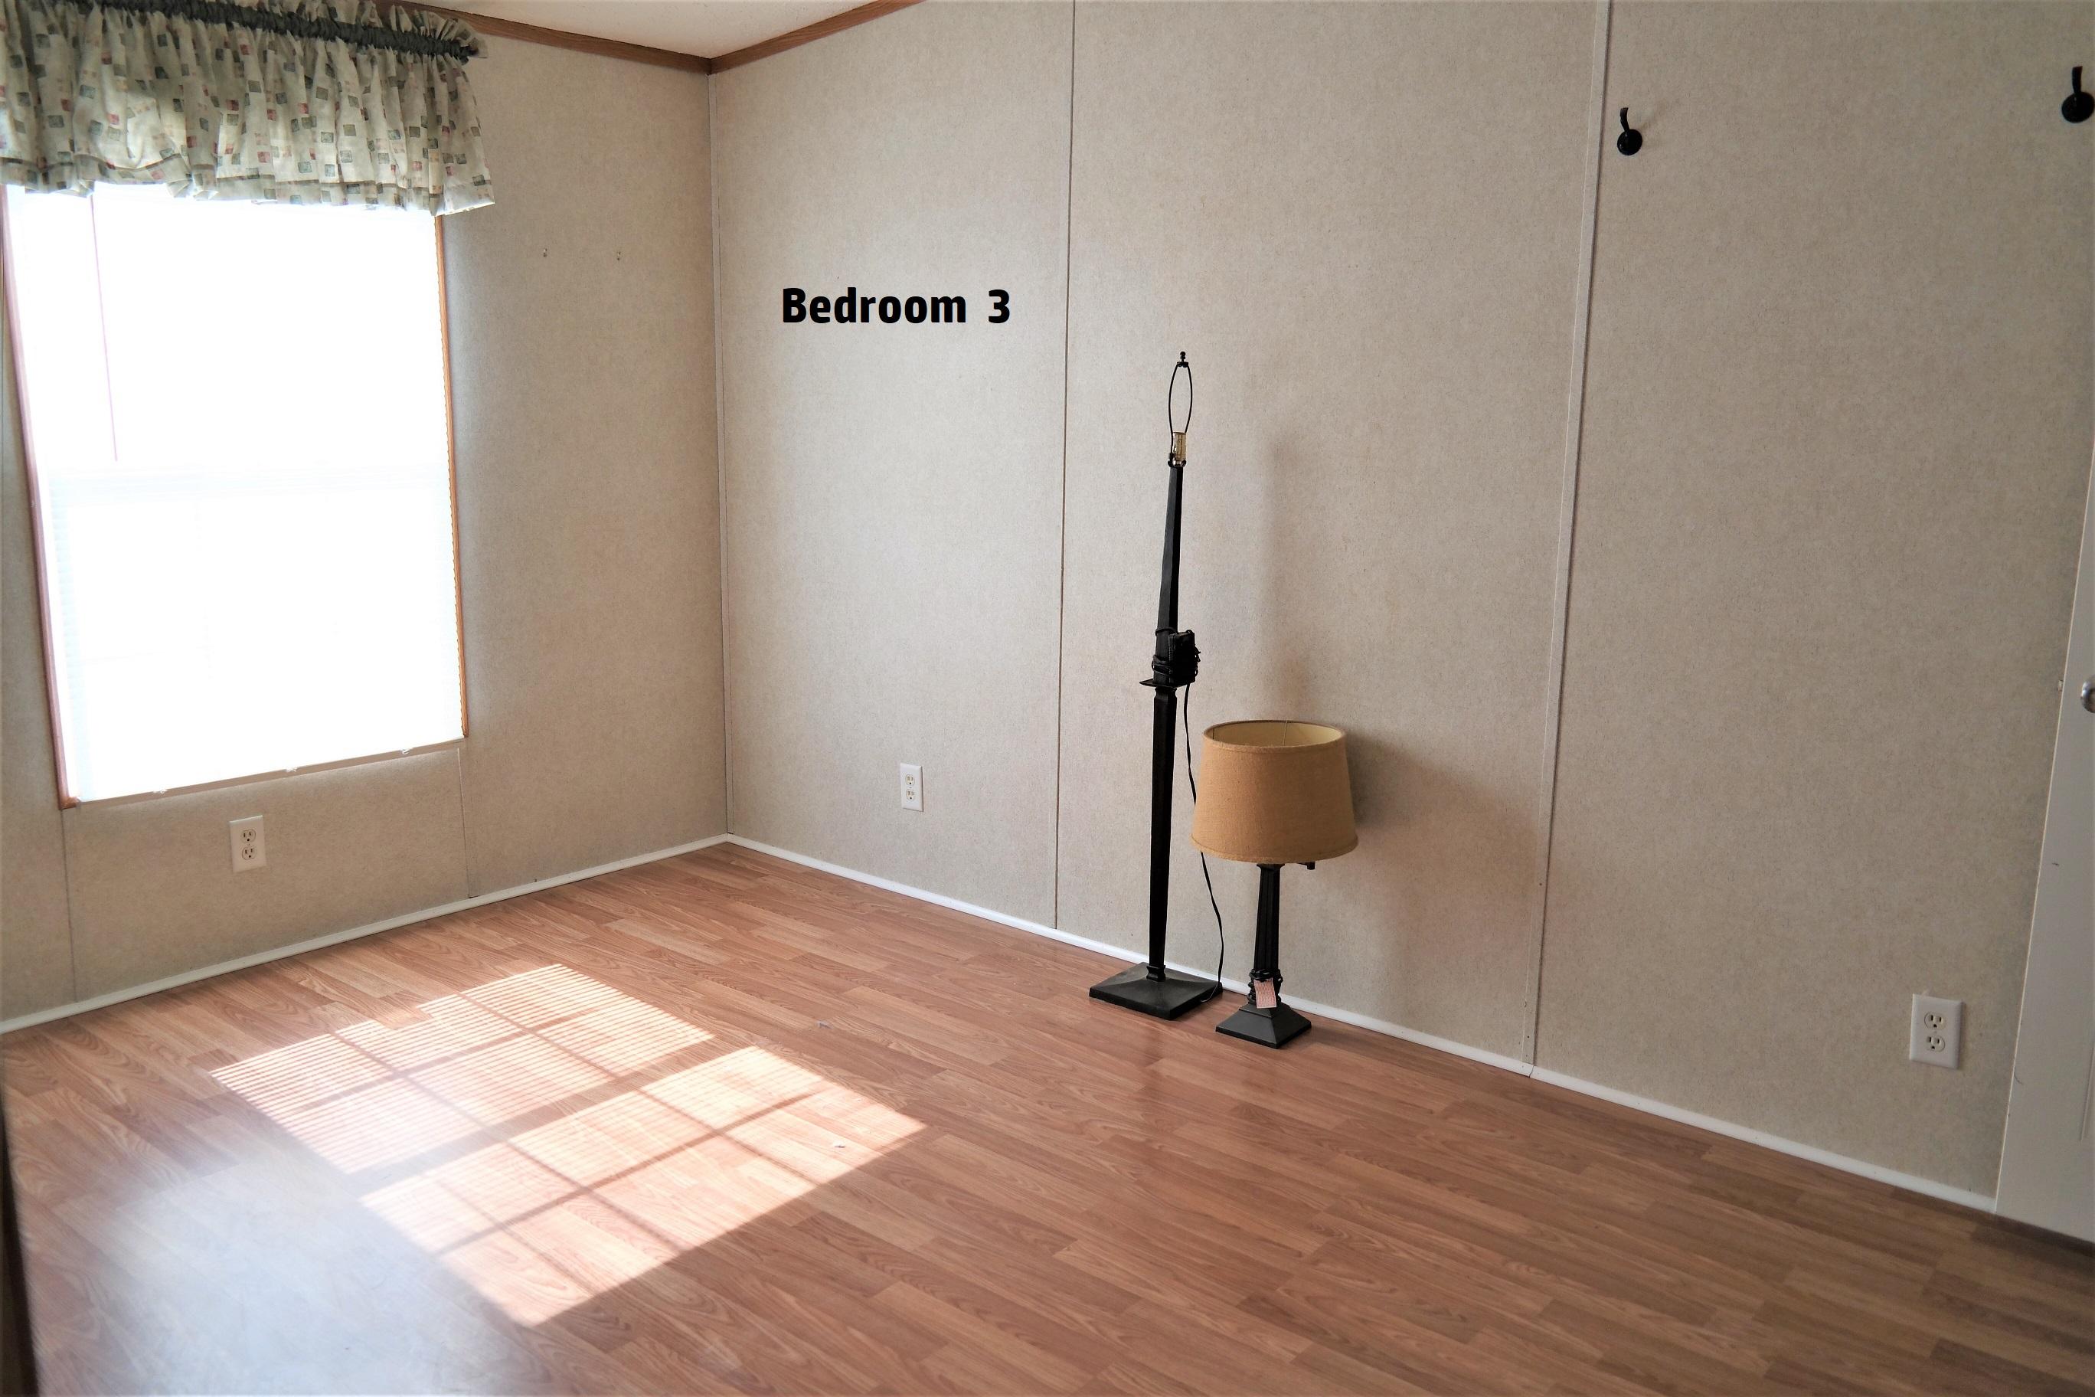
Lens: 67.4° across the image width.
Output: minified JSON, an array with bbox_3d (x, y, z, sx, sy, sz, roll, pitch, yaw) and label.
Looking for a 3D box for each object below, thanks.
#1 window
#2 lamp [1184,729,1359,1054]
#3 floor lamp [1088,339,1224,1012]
[{"bbox_3d":[-1.742,-0.467,3.470,0.090,1.274,0.915,10,14,39],"label":"window"},{"bbox_3d":[0.454,0.378,3.221,0.335,0.640,0.335,1,11,0],"label":"lamp"},{"bbox_3d":[0.252,-0.026,3.344,0.215,1.382,0.215,10,14,39],"label":"floor lamp"}]

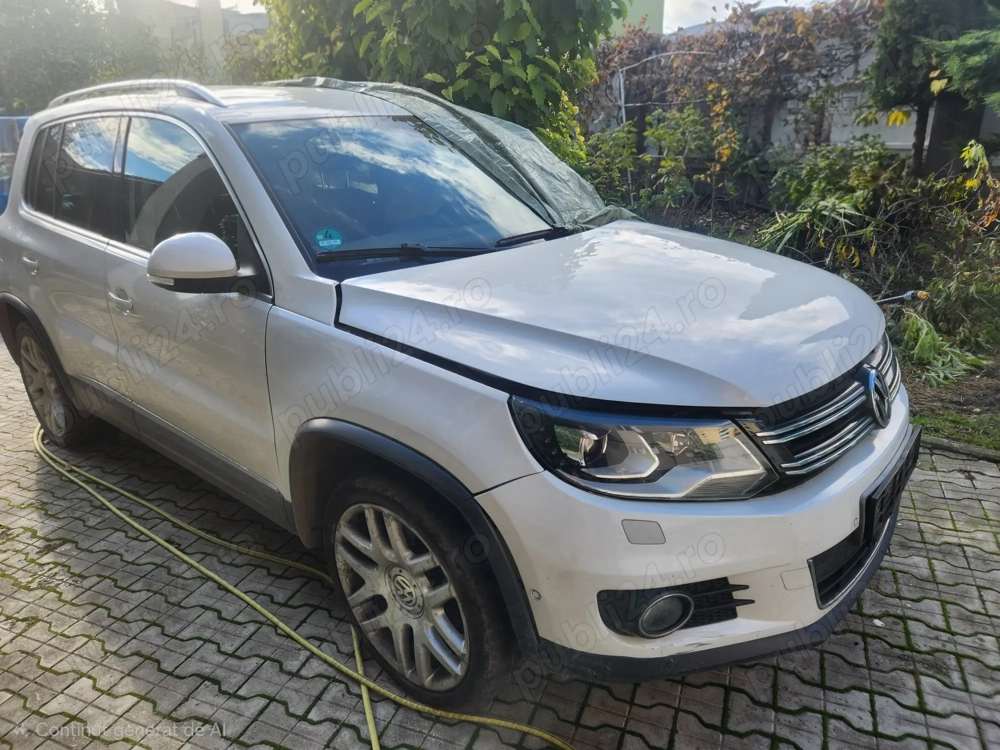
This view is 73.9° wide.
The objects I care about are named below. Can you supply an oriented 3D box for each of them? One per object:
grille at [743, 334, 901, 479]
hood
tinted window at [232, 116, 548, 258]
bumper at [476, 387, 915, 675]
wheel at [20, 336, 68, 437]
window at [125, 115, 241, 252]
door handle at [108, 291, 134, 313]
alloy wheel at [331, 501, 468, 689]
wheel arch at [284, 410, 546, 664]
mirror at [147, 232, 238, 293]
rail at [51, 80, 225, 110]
[{"bbox_3d":[0.900,0.037,1.677,0.155,0.210,1.060,14,25,38],"label":"grille"},{"bbox_3d":[0.467,-0.249,1.956,1.160,0.230,1.560,14,25,38],"label":"hood"},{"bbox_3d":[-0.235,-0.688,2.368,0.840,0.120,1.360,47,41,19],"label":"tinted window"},{"bbox_3d":[0.770,0.262,1.878,0.615,0.600,1.800,14,25,38],"label":"bumper"},{"bbox_3d":[-2.198,0.041,3.336,0.505,0.505,0.180,14,25,38],"label":"wheel"},{"bbox_3d":[-1.040,-0.611,2.115,0.820,0.460,0.060,14,7,38],"label":"window"},{"bbox_3d":[-1.286,-0.255,2.261,0.190,0.047,0.050,14,25,38],"label":"door handle"},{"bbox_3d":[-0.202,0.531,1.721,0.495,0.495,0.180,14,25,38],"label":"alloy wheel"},{"bbox_3d":[-0.224,0.344,1.628,0.870,0.490,0.140,14,25,38],"label":"wheel arch"},{"bbox_3d":[-0.823,-0.300,1.807,0.135,0.170,0.240,14,25,38],"label":"mirror"},{"bbox_3d":[-1.500,-1.089,2.600,1.730,0.100,0.060,18,27,38],"label":"rail"}]

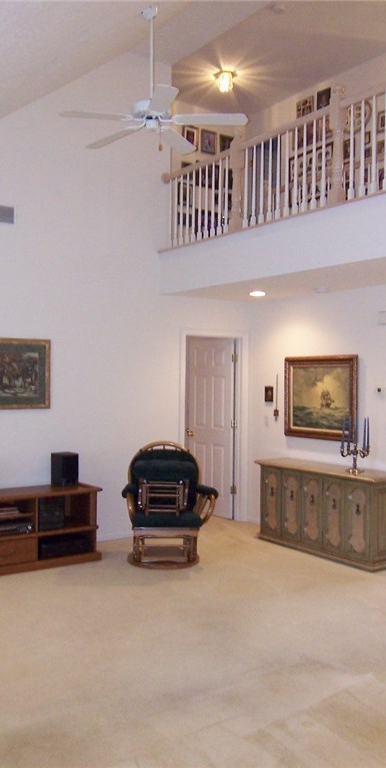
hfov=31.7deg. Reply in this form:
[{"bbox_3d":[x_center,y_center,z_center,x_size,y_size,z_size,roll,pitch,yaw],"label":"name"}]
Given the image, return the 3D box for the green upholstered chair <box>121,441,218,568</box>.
[{"bbox_3d":[-0.228,1.035,5.970,0.800,1.020,0.780,1,1,-7],"label":"green upholstered chair"}]

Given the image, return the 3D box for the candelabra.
[{"bbox_3d":[1.471,0.534,6.146,0.260,0.525,0.270,0,1,-35],"label":"candelabra"}]

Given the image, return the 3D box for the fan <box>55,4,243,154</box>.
[{"bbox_3d":[-0.249,-2.135,4.713,1.250,0.920,1.270,1,1,7],"label":"fan"}]

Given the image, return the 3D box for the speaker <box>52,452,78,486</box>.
[{"bbox_3d":[-1.151,0.771,6.125,0.162,0.281,0.195,0,1,-41],"label":"speaker"}]

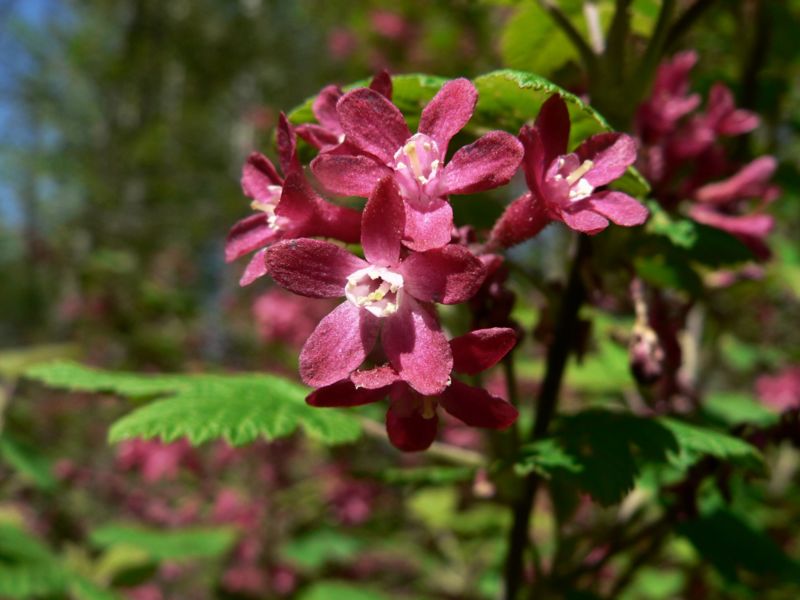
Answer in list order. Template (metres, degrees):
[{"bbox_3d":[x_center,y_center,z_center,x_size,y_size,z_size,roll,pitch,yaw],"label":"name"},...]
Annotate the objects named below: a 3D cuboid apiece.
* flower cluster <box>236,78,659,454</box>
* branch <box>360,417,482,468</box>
[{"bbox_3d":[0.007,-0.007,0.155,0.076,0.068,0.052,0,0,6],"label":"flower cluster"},{"bbox_3d":[0.005,0.034,0.200,0.030,0.011,0.014,0,0,0],"label":"branch"}]

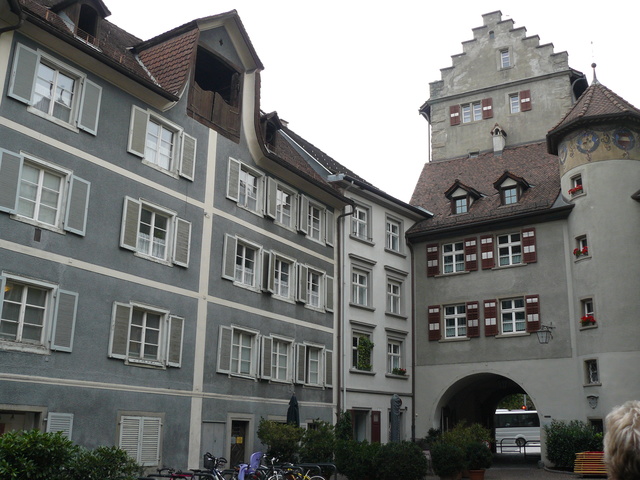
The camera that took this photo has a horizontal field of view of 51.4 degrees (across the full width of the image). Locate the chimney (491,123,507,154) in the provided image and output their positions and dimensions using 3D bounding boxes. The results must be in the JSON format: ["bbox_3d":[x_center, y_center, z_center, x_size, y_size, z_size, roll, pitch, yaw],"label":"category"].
[{"bbox_3d":[9.438,-5.288,35.155,0.670,1.791,0.600,-10,-20,33],"label":"chimney"}]

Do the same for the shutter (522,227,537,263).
[{"bbox_3d":[9.184,0.265,29.154,0.579,1.547,0.060,-11,-20,34],"label":"shutter"}]

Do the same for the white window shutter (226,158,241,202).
[{"bbox_3d":[-2.842,-1.974,22.004,0.050,1.425,0.552,-10,-20,31],"label":"white window shutter"}]

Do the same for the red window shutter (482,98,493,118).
[{"bbox_3d":[9.189,-7.192,36.466,0.529,1.195,0.050,-7,-18,26],"label":"red window shutter"}]

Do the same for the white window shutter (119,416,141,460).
[{"bbox_3d":[-4.899,5.166,17.189,0.050,1.163,0.654,-9,-19,31],"label":"white window shutter"}]

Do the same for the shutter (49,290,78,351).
[{"bbox_3d":[-5.999,1.922,15.713,0.050,1.420,0.551,-10,-20,31],"label":"shutter"}]

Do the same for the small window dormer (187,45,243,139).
[{"bbox_3d":[-3.557,-5.046,22.872,0.350,2.733,2.395,-9,-19,31],"label":"small window dormer"}]

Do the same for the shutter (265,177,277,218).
[{"bbox_3d":[-1.745,-1.599,24.865,0.060,1.460,0.580,-7,-18,25],"label":"shutter"}]

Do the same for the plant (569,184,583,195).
[{"bbox_3d":[10.991,-2.148,28.600,0.300,0.380,0.550,8,-18,-23],"label":"plant"}]

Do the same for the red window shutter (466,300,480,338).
[{"bbox_3d":[6.829,3.568,29.666,0.586,1.596,0.050,-10,-20,33],"label":"red window shutter"}]

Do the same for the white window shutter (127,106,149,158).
[{"bbox_3d":[-5.257,-3.145,19.353,0.060,1.456,0.649,-9,-19,31],"label":"white window shutter"}]

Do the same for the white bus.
[{"bbox_3d":[17.445,16.221,57.371,11.000,3.250,2.500,-12,-21,38],"label":"white bus"}]

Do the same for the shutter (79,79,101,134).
[{"bbox_3d":[-6.231,-3.603,18.103,0.060,1.452,0.582,-9,-19,31],"label":"shutter"}]

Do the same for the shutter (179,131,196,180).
[{"bbox_3d":[-4.080,-2.578,20.629,0.050,1.436,0.604,-9,-19,31],"label":"shutter"}]

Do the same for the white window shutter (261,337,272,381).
[{"bbox_3d":[-1.754,3.924,22.106,0.050,1.403,0.549,-10,-20,31],"label":"white window shutter"}]

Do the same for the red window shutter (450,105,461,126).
[{"bbox_3d":[7.582,-6.963,37.244,0.538,1.236,0.050,-7,-18,26],"label":"red window shutter"}]

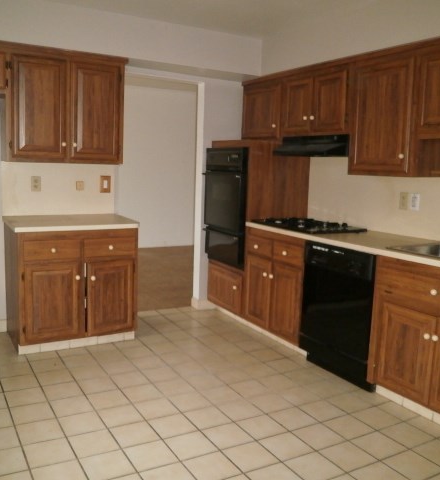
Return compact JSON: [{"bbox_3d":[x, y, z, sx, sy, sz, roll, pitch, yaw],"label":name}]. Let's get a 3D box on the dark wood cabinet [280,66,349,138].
[{"bbox_3d":[0.875,-1.069,3.853,0.305,0.490,0.790,-1,8,-31],"label":"dark wood cabinet"}]

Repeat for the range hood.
[{"bbox_3d":[0.784,-0.717,3.705,0.450,0.145,0.755,-3,10,-32],"label":"range hood"}]

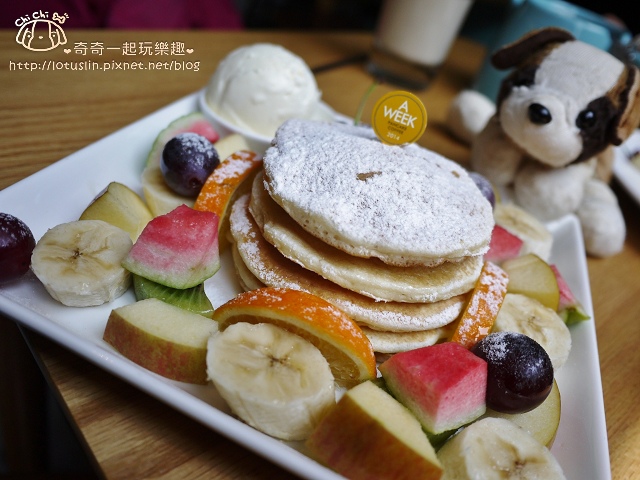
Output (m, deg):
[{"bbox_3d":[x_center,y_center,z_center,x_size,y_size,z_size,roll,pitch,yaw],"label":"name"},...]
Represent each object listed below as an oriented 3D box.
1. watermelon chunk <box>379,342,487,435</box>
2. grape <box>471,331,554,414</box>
[{"bbox_3d":[0.036,0.048,0.168,0.025,0.020,0.025,-4,41,-30],"label":"watermelon chunk"},{"bbox_3d":[0.065,0.045,0.175,0.028,0.028,0.028,20,35,0],"label":"grape"}]

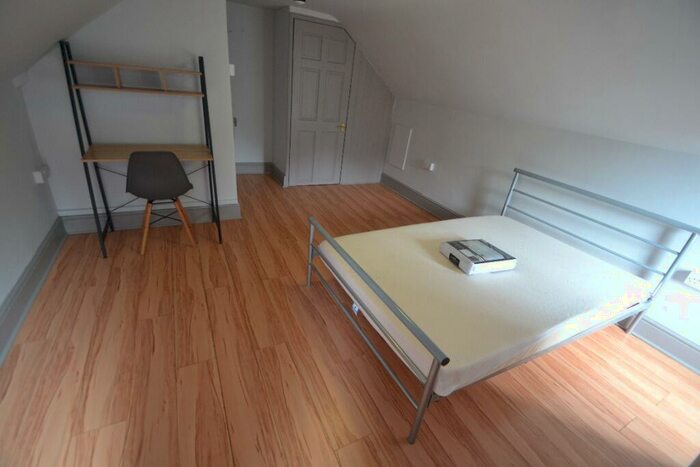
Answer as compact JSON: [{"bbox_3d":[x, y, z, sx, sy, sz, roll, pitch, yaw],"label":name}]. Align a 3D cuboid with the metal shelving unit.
[{"bbox_3d":[-1.544,-0.607,2.294,0.840,1.445,0.500,-8,30,-28],"label":"metal shelving unit"}]

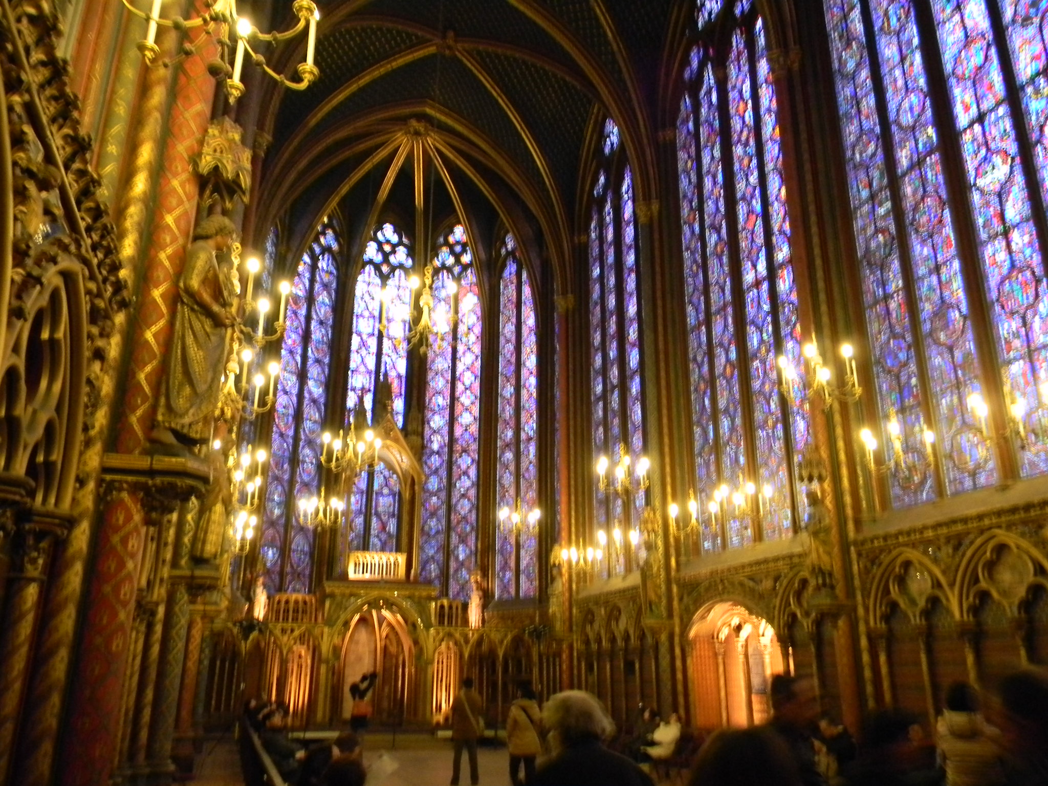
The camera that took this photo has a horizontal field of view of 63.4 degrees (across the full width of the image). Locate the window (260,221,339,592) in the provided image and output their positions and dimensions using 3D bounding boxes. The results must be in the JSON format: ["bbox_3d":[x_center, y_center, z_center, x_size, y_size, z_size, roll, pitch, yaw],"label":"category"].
[{"bbox_3d":[-7.990,-0.047,30.695,0.250,14.029,2.080,-15,-24,38],"label":"window"}]

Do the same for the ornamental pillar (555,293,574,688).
[{"bbox_3d":[1.308,3.250,26.410,0.550,13.850,0.550,6,-20,-17],"label":"ornamental pillar"}]

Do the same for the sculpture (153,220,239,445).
[{"bbox_3d":[-2.218,-0.461,5.840,0.520,1.720,0.520,6,-20,-17],"label":"sculpture"}]

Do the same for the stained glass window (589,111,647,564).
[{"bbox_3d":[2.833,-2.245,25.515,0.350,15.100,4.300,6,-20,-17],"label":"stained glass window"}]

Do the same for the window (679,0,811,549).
[{"bbox_3d":[4.817,-4.054,19.759,0.350,14.950,4.600,6,-20,-17],"label":"window"}]

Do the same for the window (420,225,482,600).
[{"bbox_3d":[-2.791,0.223,33.132,2.200,15.400,0.300,-3,-19,11],"label":"window"}]

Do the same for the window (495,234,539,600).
[{"bbox_3d":[-0.190,-0.064,31.842,2.100,15.200,0.300,-16,-25,39],"label":"window"}]

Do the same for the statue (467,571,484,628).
[{"bbox_3d":[-1.624,7.008,28.736,0.520,1.850,0.450,-6,-20,18],"label":"statue"}]

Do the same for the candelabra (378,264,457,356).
[{"bbox_3d":[-1.106,-0.950,9.602,1.000,1.160,1.000,6,-20,-17],"label":"candelabra"}]

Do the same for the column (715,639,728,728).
[{"bbox_3d":[4.299,6.416,18.488,0.230,2.050,0.230,6,-20,-17],"label":"column"}]

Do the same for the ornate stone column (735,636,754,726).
[{"bbox_3d":[4.578,6.145,17.685,0.250,2.050,0.250,6,-20,-17],"label":"ornate stone column"}]

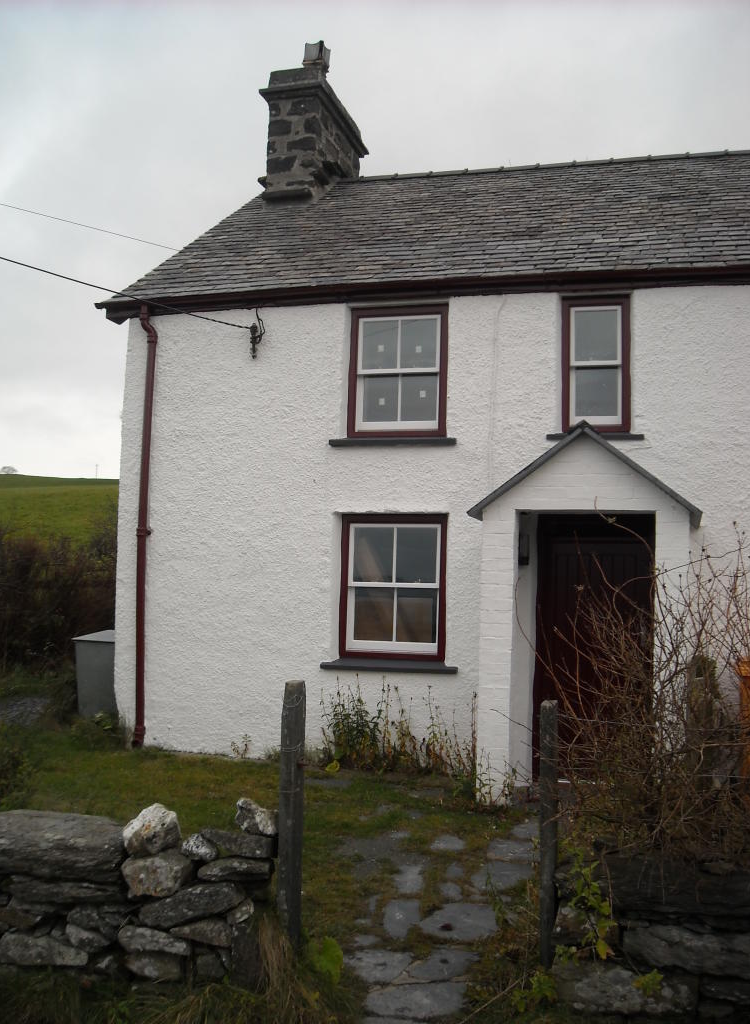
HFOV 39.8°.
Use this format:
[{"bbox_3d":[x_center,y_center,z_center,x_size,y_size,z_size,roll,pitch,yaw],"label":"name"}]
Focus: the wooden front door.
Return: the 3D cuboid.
[{"bbox_3d":[1.807,1.111,8.523,0.955,2.191,0.080,0,-4,16],"label":"wooden front door"}]

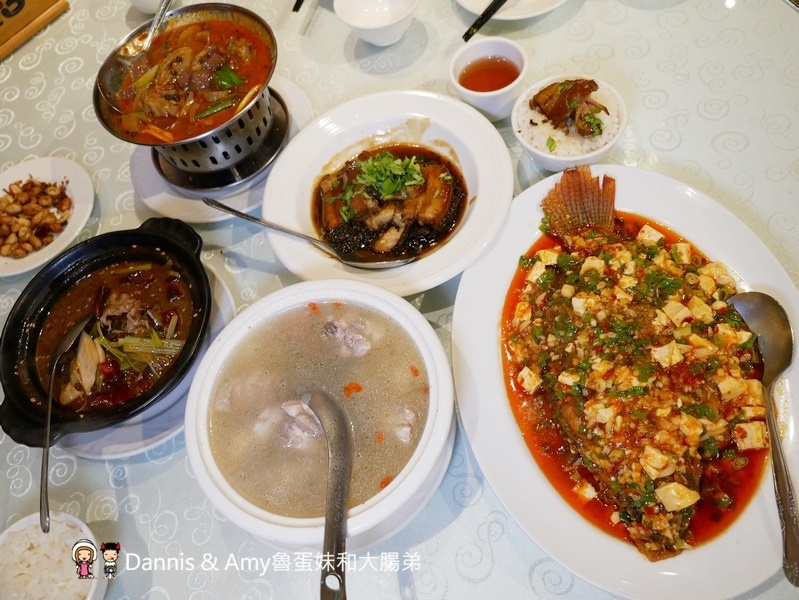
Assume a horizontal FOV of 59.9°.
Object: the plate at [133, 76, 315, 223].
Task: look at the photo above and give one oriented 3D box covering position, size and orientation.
[{"bbox_3d":[-0.197,-0.171,0.783,0.214,0.022,0.214,-5,62,9],"label":"plate"}]

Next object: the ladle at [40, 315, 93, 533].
[{"bbox_3d":[-0.282,0.094,0.592,0.045,0.034,0.211,-11,52,5],"label":"ladle"}]

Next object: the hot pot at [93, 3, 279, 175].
[{"bbox_3d":[-0.206,-0.206,0.738,0.193,0.104,0.193,-5,62,9],"label":"hot pot"}]

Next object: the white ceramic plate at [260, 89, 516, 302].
[{"bbox_3d":[-0.011,-0.103,0.700,0.250,0.038,0.250,-5,62,9],"label":"white ceramic plate"}]

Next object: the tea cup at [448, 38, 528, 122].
[{"bbox_3d":[0.097,-0.226,0.733,0.082,0.057,0.082,-5,62,9],"label":"tea cup"}]

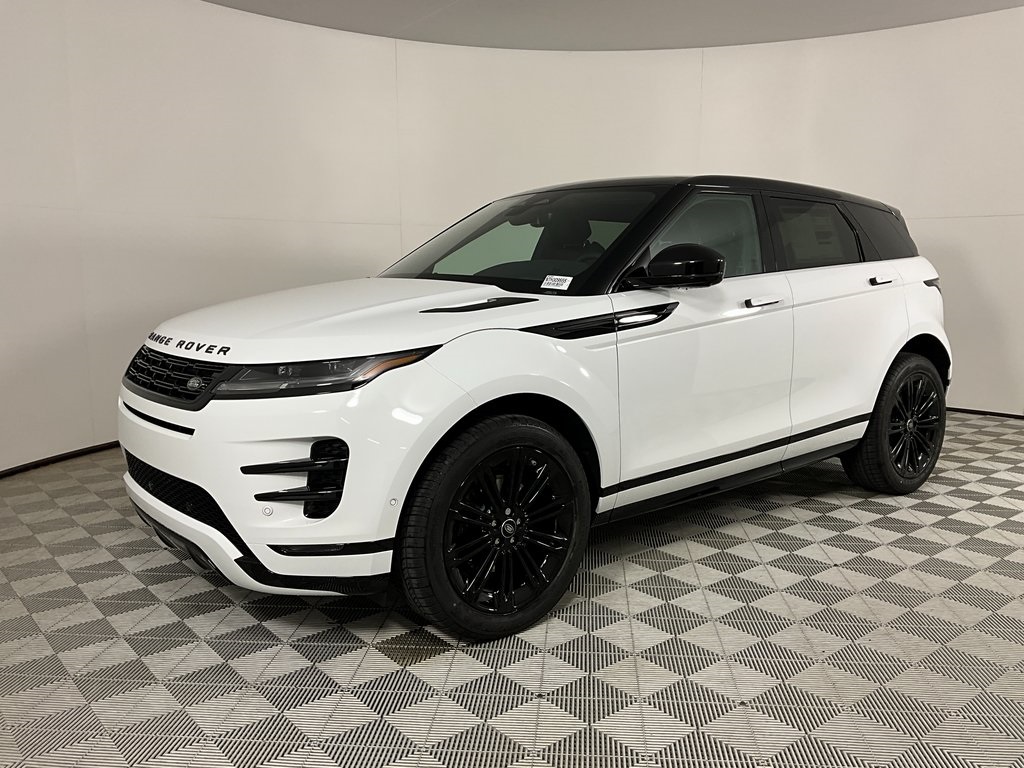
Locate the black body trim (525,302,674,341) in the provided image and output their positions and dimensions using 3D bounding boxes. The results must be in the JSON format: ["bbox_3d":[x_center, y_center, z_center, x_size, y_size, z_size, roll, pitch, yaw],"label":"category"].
[{"bbox_3d":[0.328,-0.220,3.007,0.740,0.085,0.060,-12,14,-37],"label":"black body trim"}]

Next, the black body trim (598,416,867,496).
[{"bbox_3d":[1.021,0.272,3.569,1.830,0.055,0.045,-9,12,-38],"label":"black body trim"}]

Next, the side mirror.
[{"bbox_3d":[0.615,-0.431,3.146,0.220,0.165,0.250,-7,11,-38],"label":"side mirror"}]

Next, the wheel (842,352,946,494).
[{"bbox_3d":[2.022,0.194,4.535,0.750,0.750,0.250,-7,11,-38],"label":"wheel"}]

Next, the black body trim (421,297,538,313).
[{"bbox_3d":[-0.110,-0.274,3.026,0.520,0.045,0.090,-10,13,-38],"label":"black body trim"}]

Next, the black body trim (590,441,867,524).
[{"bbox_3d":[0.979,0.386,3.616,1.820,0.090,0.100,-7,11,-38],"label":"black body trim"}]

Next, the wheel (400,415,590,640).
[{"bbox_3d":[-0.068,0.453,2.876,0.750,0.750,0.250,-7,11,-38],"label":"wheel"}]

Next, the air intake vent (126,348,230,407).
[{"bbox_3d":[-1.181,-0.027,2.955,0.150,0.165,0.880,11,-1,-40],"label":"air intake vent"}]

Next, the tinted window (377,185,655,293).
[{"bbox_3d":[-0.014,-0.622,3.819,1.480,0.140,0.820,10,51,50],"label":"tinted window"}]

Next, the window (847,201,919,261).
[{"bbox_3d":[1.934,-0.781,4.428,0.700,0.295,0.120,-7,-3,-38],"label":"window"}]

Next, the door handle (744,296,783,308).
[{"bbox_3d":[1.023,-0.335,3.504,0.250,0.045,0.050,-7,11,-38],"label":"door handle"}]

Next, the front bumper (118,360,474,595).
[{"bbox_3d":[-0.975,0.205,3.155,0.720,0.700,1.880,-7,11,-38],"label":"front bumper"}]

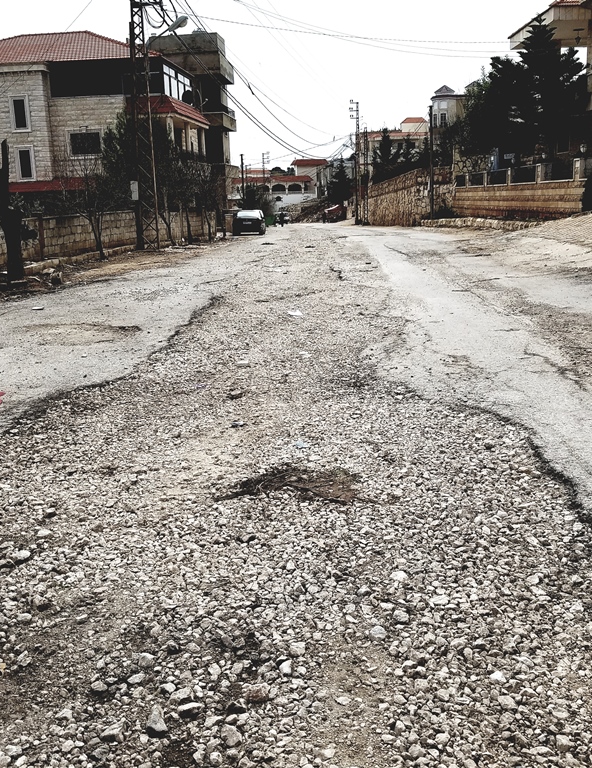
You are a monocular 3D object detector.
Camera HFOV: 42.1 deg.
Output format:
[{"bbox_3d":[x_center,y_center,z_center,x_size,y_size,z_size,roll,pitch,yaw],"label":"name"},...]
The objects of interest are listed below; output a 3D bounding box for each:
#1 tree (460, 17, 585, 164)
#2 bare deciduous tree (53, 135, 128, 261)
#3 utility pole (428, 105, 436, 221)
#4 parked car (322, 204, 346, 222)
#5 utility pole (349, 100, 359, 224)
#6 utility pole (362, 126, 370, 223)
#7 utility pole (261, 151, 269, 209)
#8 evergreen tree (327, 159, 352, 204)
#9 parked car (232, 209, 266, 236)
[{"bbox_3d":[10.519,-12.962,35.207,5.500,7.055,5.200,-1,13,0],"label":"tree"},{"bbox_3d":[-5.628,-4.972,20.631,2.100,3.285,2.000,-1,13,0],"label":"bare deciduous tree"},{"bbox_3d":[9.580,-15.275,53.140,0.350,7.646,0.350,-1,13,0],"label":"utility pole"},{"bbox_3d":[3.342,-14.960,67.686,1.720,1.470,4.200,3,13,14],"label":"parked car"},{"bbox_3d":[5.045,-18.857,65.864,0.800,10.097,0.500,-1,13,0],"label":"utility pole"},{"bbox_3d":[5.918,-17.362,64.104,0.500,7.969,0.450,-1,13,0],"label":"utility pole"},{"bbox_3d":[-4.384,-27.419,105.063,0.900,8.330,0.450,-1,13,0],"label":"utility pole"},{"bbox_3d":[4.217,-19.242,74.441,2.700,4.968,2.600,-1,13,0],"label":"evergreen tree"},{"bbox_3d":[-2.845,-10.085,47.925,1.780,1.500,4.300,0,13,1],"label":"parked car"}]

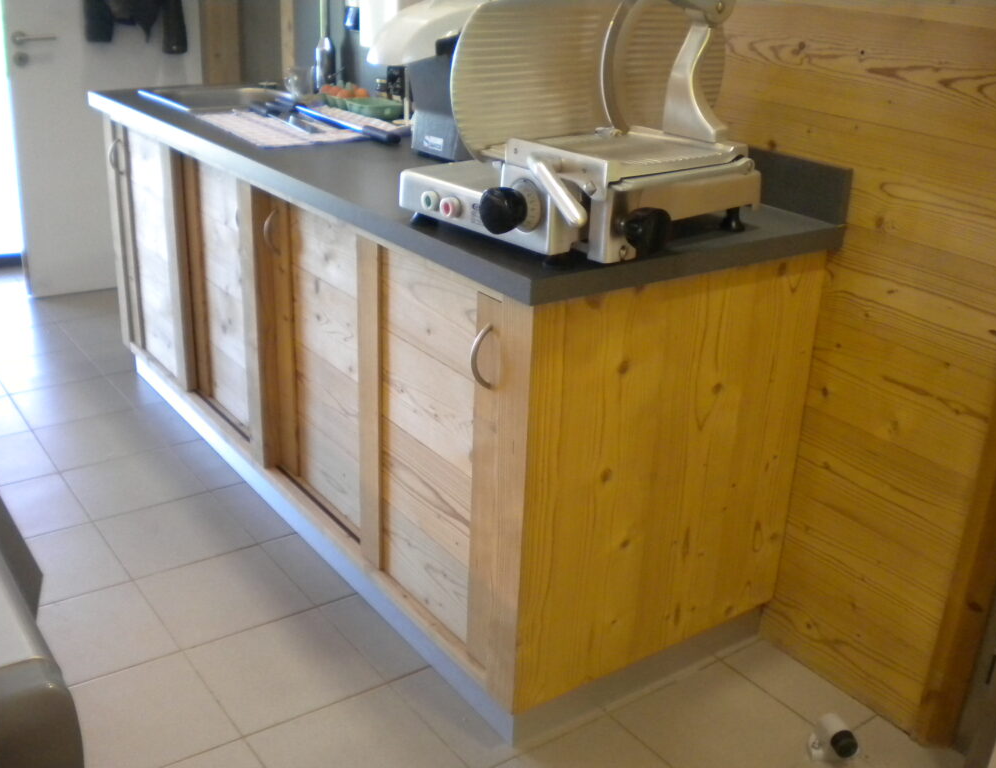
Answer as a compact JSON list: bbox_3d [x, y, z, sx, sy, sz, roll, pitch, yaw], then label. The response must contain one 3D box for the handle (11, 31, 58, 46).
[{"bbox_3d":[-1.658,-1.237,3.708,0.147,0.053,0.060,-13,27,-34],"label":"handle"}]

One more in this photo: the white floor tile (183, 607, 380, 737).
[{"bbox_3d":[-0.426,0.566,2.065,0.300,0.012,0.300,-13,27,-34],"label":"white floor tile"}]

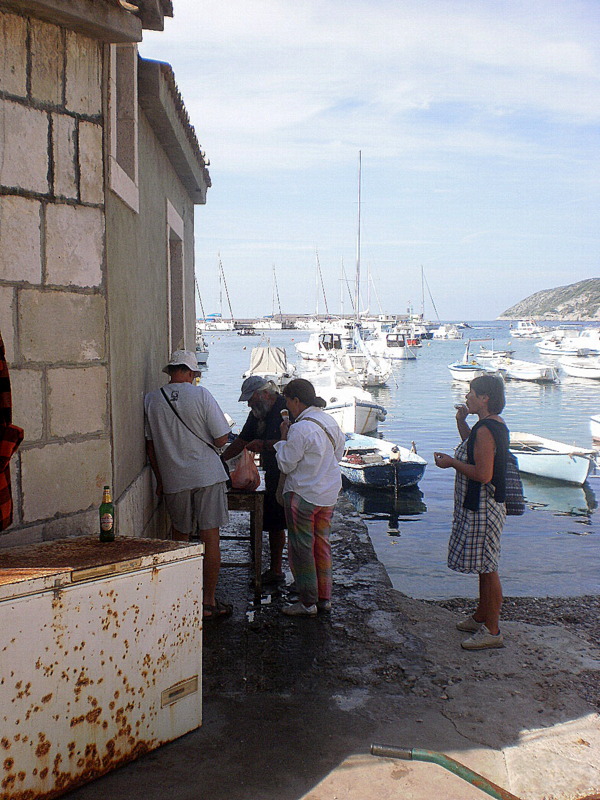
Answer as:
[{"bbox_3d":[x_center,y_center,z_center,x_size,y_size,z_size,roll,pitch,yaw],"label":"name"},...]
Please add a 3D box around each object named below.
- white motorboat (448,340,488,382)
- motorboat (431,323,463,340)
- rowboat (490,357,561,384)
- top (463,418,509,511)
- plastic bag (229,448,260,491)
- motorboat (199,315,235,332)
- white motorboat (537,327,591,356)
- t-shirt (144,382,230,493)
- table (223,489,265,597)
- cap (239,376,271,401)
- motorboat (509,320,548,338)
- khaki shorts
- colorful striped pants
[{"bbox_3d":[7.621,-1.744,39.604,3.100,1.850,1.350,-5,7,-44],"label":"white motorboat"},{"bbox_3d":[20.625,-9.583,123.639,4.600,2.350,2.000,-1,5,-12],"label":"motorboat"},{"bbox_3d":[10.394,-1.403,40.839,1.500,0.950,3.900,-2,6,-23],"label":"rowboat"},{"bbox_3d":[1.117,0.388,5.290,0.280,0.560,0.420,1,5,6],"label":"top"},{"bbox_3d":[-0.400,0.496,6.390,0.225,0.290,0.190,0,5,-2],"label":"plastic bag"},{"bbox_3d":[-19.608,-17.869,206.229,3.300,4.000,9.000,3,6,33],"label":"motorboat"},{"bbox_3d":[21.261,-4.742,70.861,2.000,2.200,4.900,-3,6,-33],"label":"white motorboat"},{"bbox_3d":[-0.755,0.246,5.896,0.500,0.690,0.350,-3,5,15],"label":"t-shirt"},{"bbox_3d":[-0.590,0.988,6.665,0.740,0.740,0.850,0,5,-2],"label":"table"},{"bbox_3d":[-0.338,-0.088,6.518,0.270,0.140,0.185,-28,15,-18],"label":"cap"},{"bbox_3d":[33.500,-10.394,127.582,6.200,2.700,2.200,2,5,17],"label":"motorboat"},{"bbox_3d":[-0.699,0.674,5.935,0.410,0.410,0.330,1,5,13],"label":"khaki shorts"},{"bbox_3d":[0.063,0.958,5.829,0.270,0.860,0.370,4,7,41],"label":"colorful striped pants"}]

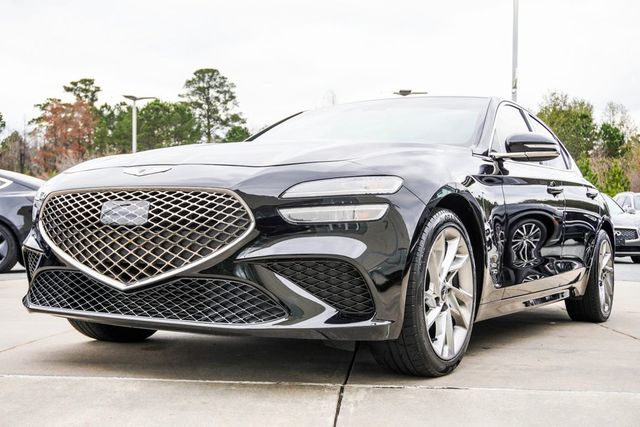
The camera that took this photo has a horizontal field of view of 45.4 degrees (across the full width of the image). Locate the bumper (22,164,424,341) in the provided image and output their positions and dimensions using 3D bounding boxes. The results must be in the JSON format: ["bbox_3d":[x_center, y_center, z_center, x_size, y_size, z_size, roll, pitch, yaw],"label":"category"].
[{"bbox_3d":[-0.533,0.133,3.005,1.820,0.610,0.650,0,-3,31],"label":"bumper"}]

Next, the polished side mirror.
[{"bbox_3d":[1.014,-0.321,3.736,0.255,0.145,0.210,0,-3,31],"label":"polished side mirror"}]

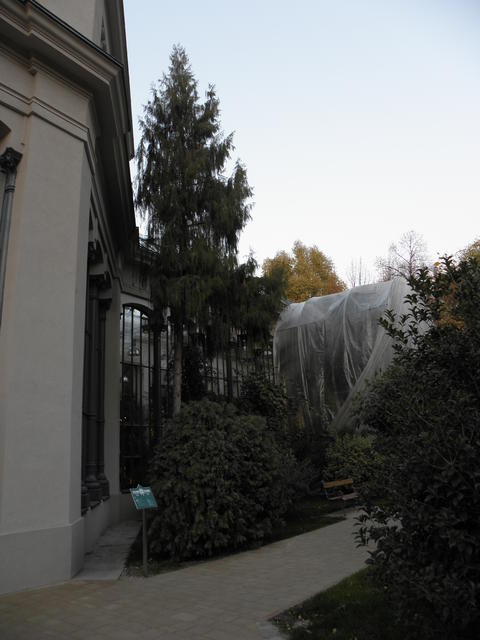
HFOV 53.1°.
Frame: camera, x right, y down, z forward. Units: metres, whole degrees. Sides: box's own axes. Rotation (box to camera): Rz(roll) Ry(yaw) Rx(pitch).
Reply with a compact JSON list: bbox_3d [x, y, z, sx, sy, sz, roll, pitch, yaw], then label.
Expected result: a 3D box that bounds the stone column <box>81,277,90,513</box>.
[{"bbox_3d":[-3.016,1.211,9.265,0.300,4.805,0.300,-1,-16,-9],"label":"stone column"}]

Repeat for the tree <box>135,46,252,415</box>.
[{"bbox_3d":[-1.279,-1.812,12.672,3.203,13.640,3.100,-3,-16,0],"label":"tree"}]

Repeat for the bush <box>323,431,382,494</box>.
[{"bbox_3d":[3.251,4.298,13.768,2.015,2.015,1.912,-3,-16,0],"label":"bush"}]

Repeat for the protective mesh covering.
[{"bbox_3d":[3.849,2.536,17.052,4.650,6.923,3.410,-14,-19,34],"label":"protective mesh covering"}]

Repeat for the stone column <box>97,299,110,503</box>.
[{"bbox_3d":[-3.445,1.955,12.176,0.310,4.960,0.310,-1,-16,-9],"label":"stone column"}]

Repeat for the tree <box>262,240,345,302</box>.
[{"bbox_3d":[4.930,2.398,33.616,6.510,16.327,6.407,-3,-16,0],"label":"tree"}]

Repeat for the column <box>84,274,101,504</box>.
[{"bbox_3d":[-3.196,1.461,10.486,0.310,4.960,0.310,-1,-16,-9],"label":"column"}]

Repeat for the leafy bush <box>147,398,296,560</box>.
[{"bbox_3d":[-0.334,2.896,9.174,2.635,2.583,2.428,-3,-16,0],"label":"leafy bush"}]

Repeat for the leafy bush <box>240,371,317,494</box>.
[{"bbox_3d":[0.963,3.337,12.681,2.222,3.513,2.170,-3,-16,0],"label":"leafy bush"}]

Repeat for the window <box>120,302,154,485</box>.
[{"bbox_3d":[-2.821,2.024,13.167,0.227,5.167,1.240,-14,-19,34],"label":"window"}]

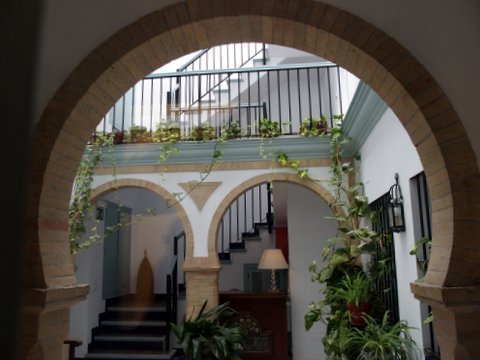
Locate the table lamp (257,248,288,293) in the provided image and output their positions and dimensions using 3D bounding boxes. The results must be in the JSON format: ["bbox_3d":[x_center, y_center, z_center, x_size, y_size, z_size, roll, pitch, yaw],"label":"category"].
[{"bbox_3d":[0.466,1.267,5.406,0.427,0.587,0.427,-1,-12,0],"label":"table lamp"}]

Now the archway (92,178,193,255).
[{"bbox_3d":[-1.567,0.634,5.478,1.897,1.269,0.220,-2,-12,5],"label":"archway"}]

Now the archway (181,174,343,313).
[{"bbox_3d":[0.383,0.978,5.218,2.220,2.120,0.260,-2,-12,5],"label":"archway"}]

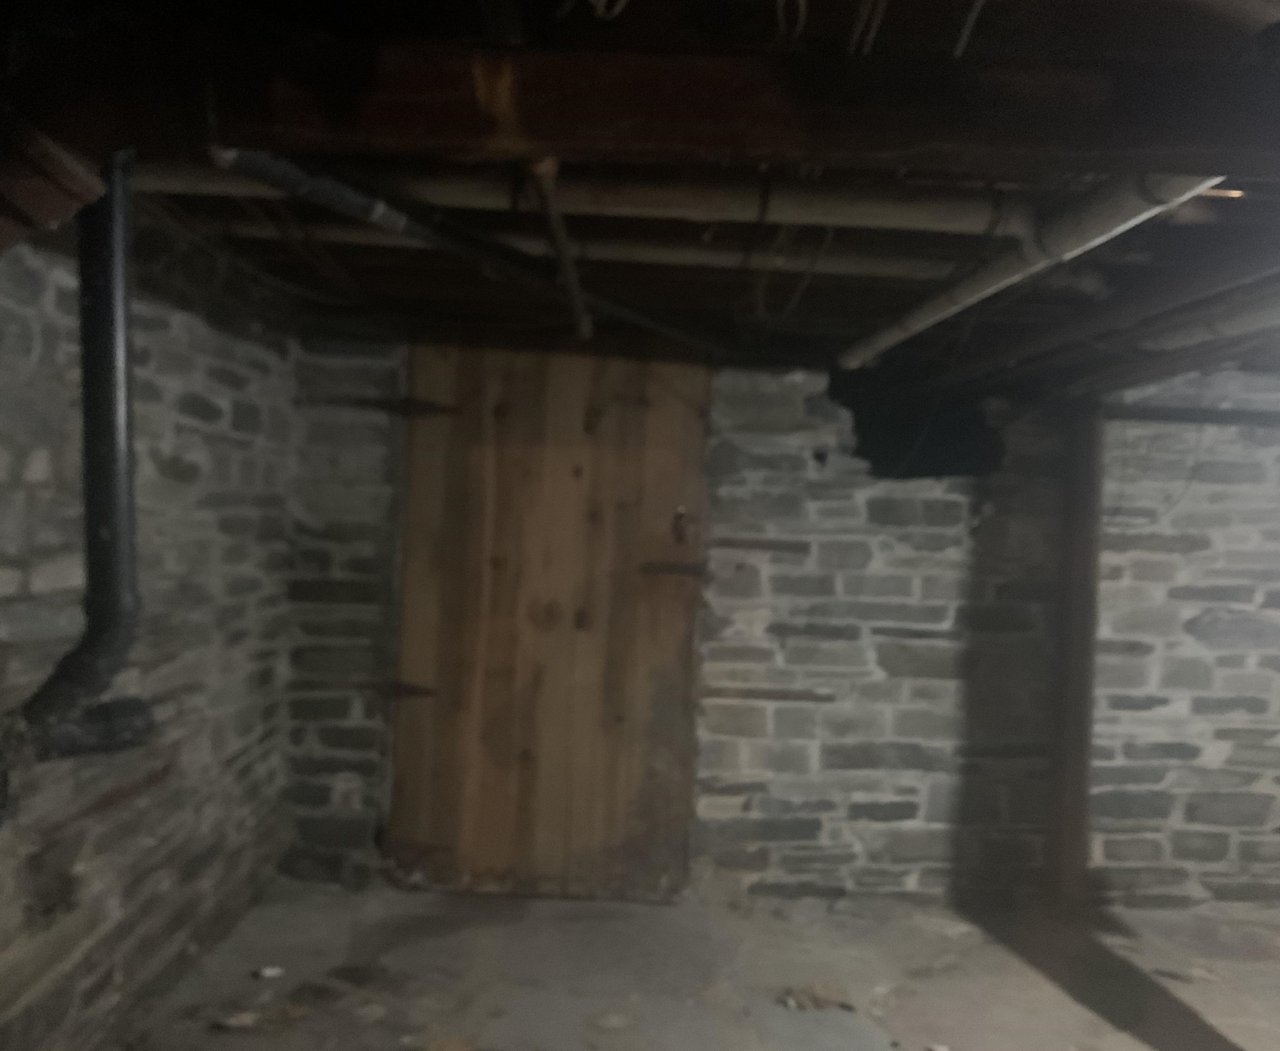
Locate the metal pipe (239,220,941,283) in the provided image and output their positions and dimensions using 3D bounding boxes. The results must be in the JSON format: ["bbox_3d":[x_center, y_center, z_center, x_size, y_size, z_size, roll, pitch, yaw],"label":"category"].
[{"bbox_3d":[-0.103,-0.607,2.325,1.616,0.052,0.052,2,1,-3],"label":"metal pipe"}]

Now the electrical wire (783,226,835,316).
[{"bbox_3d":[0.348,-0.523,2.166,0.095,0.170,0.070,2,1,-3],"label":"electrical wire"}]

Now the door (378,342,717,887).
[{"bbox_3d":[-0.305,0.338,3.550,1.016,1.803,0.070,2,1,-3],"label":"door"}]

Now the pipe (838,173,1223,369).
[{"bbox_3d":[0.780,-0.554,2.600,0.076,0.076,1.974,2,1,-3],"label":"pipe"}]

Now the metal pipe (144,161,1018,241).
[{"bbox_3d":[-0.088,-0.598,1.952,1.655,0.066,0.066,2,1,-3],"label":"metal pipe"}]

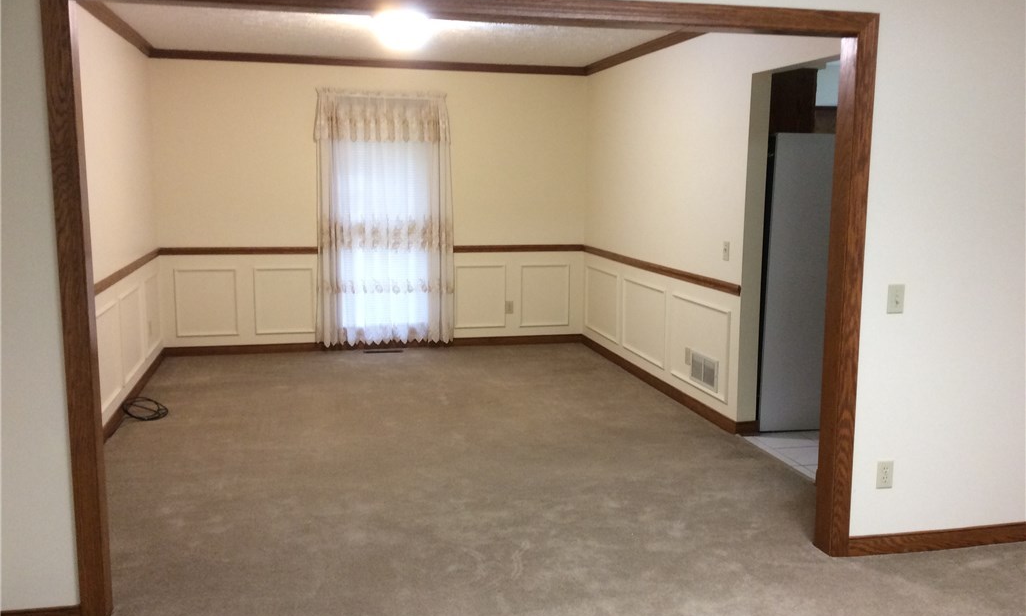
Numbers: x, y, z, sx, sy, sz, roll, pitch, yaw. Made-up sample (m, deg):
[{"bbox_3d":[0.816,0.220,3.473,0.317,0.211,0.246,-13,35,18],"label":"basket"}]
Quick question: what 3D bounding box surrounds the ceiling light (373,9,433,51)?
[{"bbox_3d":[-0.663,-1.688,5.742,0.340,0.140,0.340,-1,8,-13],"label":"ceiling light"}]

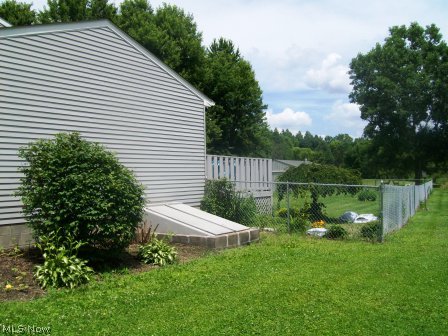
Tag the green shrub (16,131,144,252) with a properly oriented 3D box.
[{"bbox_3d":[-2.300,0.420,7.150,1.980,1.980,1.900,0,0,0],"label":"green shrub"}]

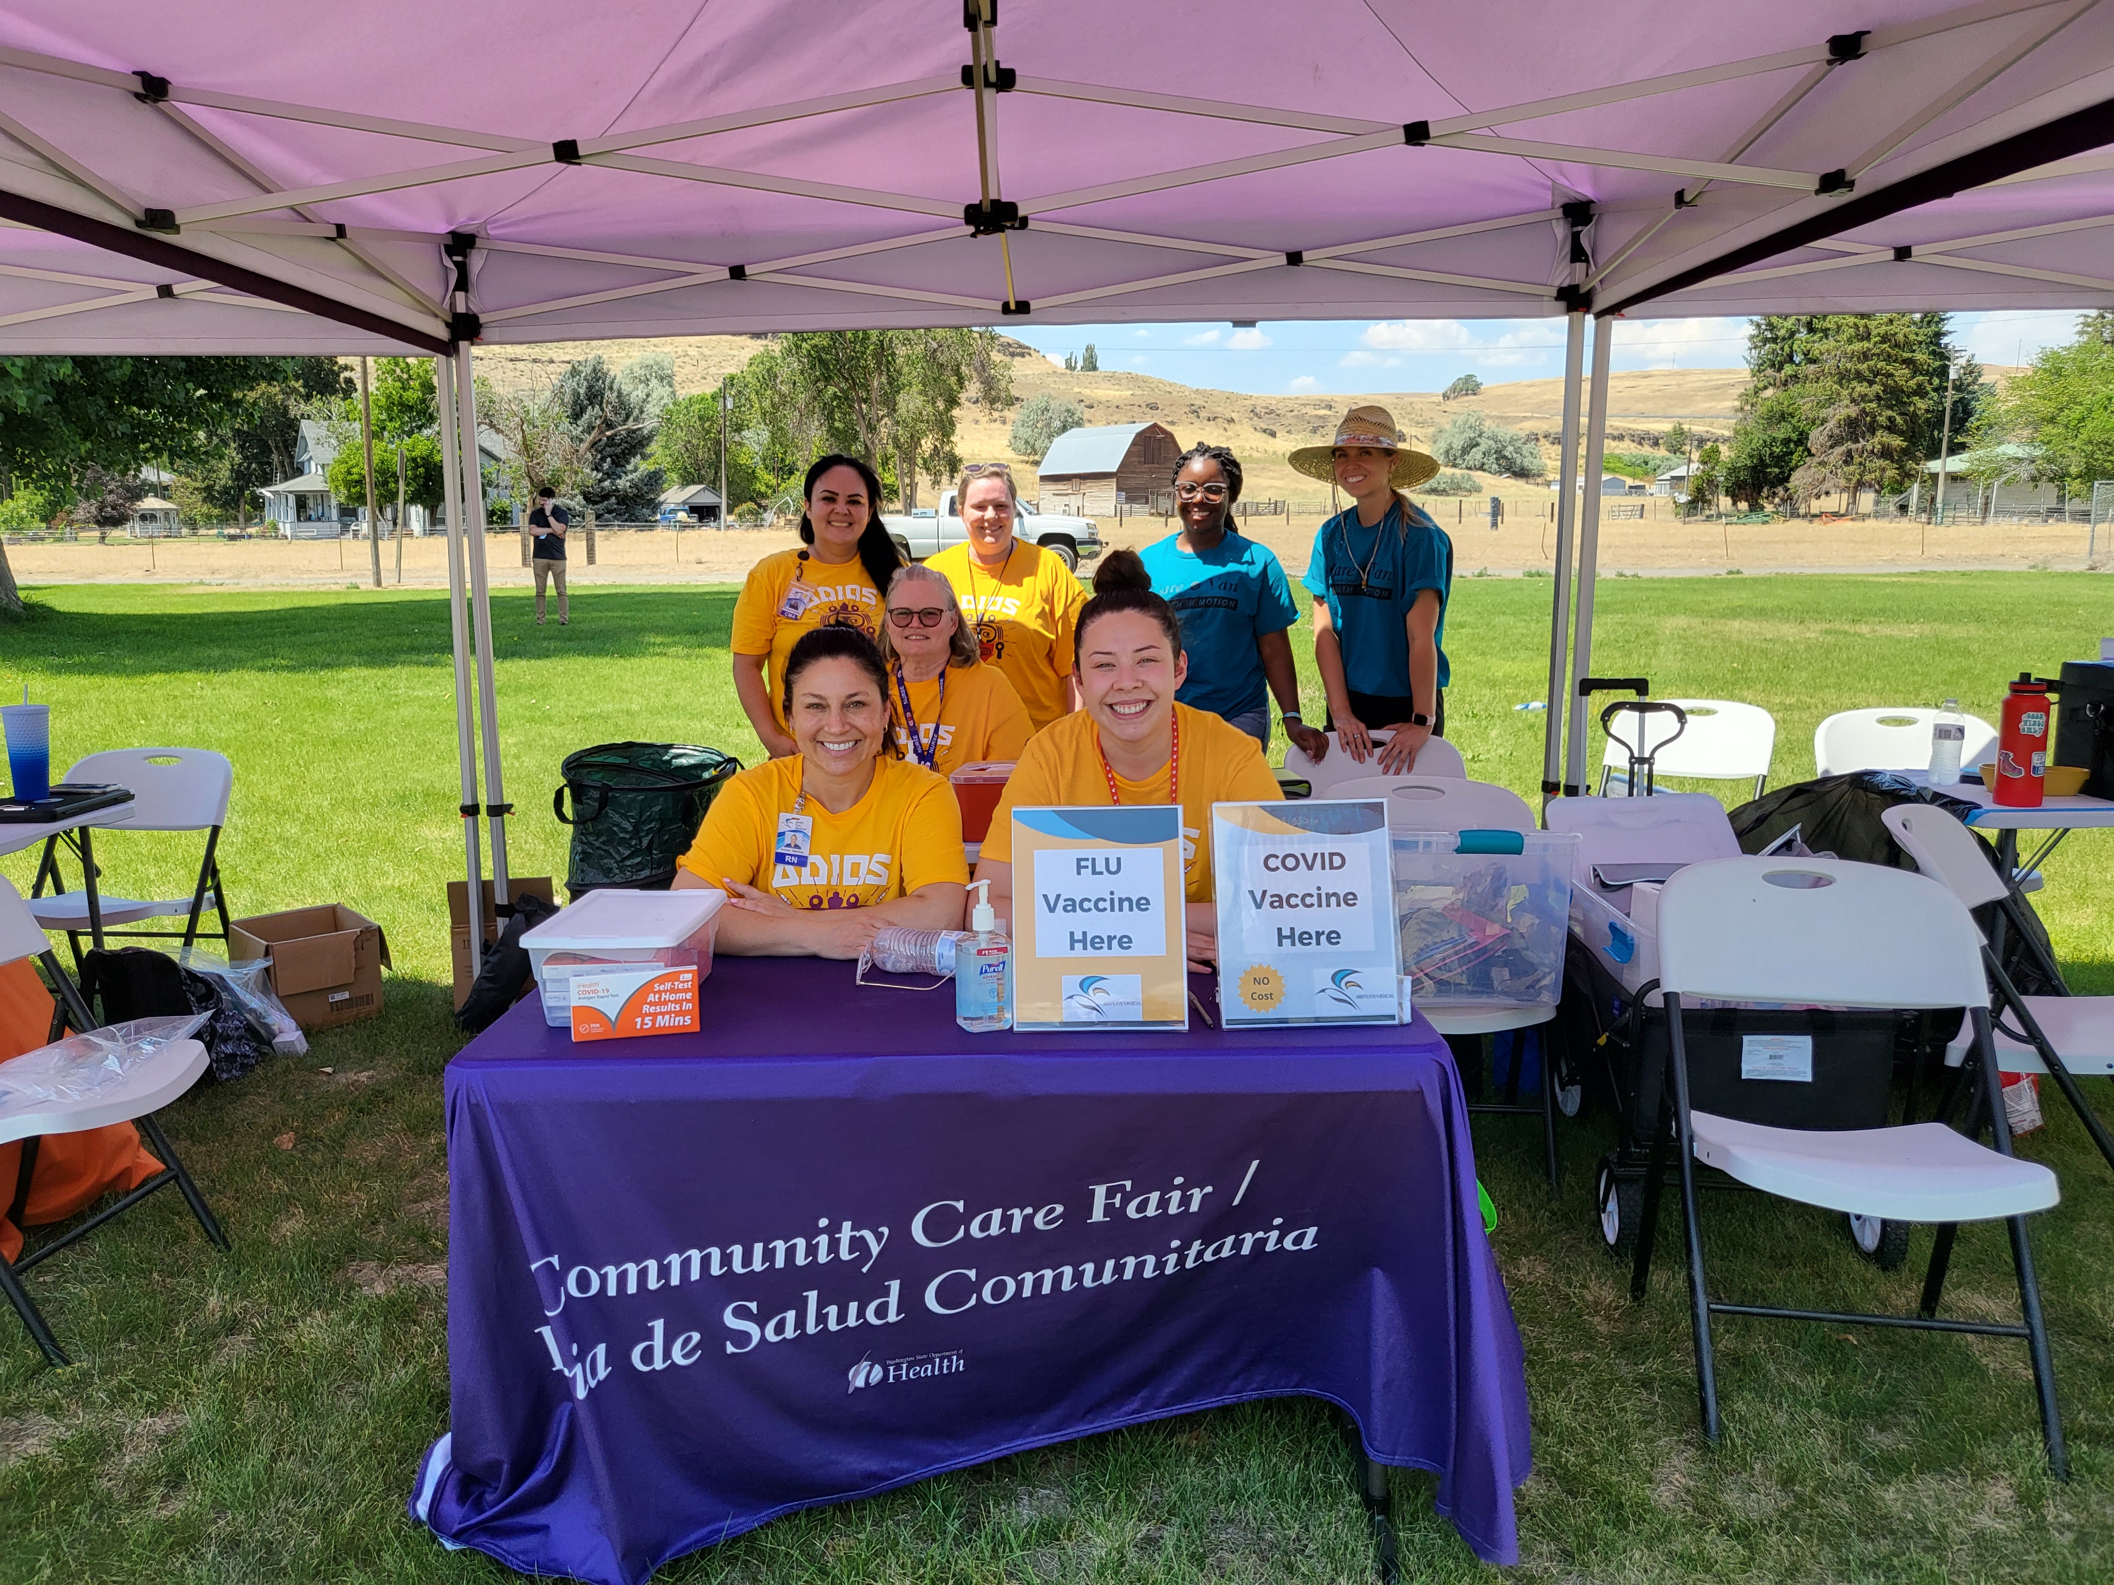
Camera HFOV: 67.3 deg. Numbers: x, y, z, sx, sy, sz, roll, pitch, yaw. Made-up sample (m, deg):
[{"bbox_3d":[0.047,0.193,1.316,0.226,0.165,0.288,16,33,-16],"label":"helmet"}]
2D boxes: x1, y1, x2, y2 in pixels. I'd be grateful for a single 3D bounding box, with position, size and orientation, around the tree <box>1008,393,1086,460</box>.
[{"bbox_3d":[-1.127,-41.595,180.540,9.200,8.200,9.000,0,10,0],"label":"tree"}]

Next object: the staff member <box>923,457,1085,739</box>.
[{"bbox_3d":[-0.135,-0.128,4.324,0.470,1.550,0.340,0,10,0],"label":"staff member"}]

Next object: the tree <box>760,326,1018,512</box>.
[{"bbox_3d":[-12.290,-27.668,112.000,17.470,16.060,14.560,0,10,0],"label":"tree"}]

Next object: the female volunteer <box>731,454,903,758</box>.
[{"bbox_3d":[-0.600,-0.088,4.097,0.480,1.550,0.350,-1,10,-8],"label":"female volunteer"}]

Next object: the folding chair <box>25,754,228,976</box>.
[{"bbox_3d":[-2.510,0.296,4.136,0.485,0.810,0.520,1,10,8],"label":"folding chair"}]

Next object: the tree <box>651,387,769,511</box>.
[{"bbox_3d":[-30.922,-30.331,141.900,10.500,11.800,10.000,0,10,0],"label":"tree"}]

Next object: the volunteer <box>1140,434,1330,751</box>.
[{"bbox_3d":[0.463,-0.157,4.455,0.500,1.600,0.340,1,10,8],"label":"volunteer"}]

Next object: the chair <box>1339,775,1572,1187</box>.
[{"bbox_3d":[0.775,0.404,3.248,0.485,0.830,0.530,1,10,5],"label":"chair"}]

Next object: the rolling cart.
[{"bbox_3d":[1.340,0.341,3.257,0.570,0.950,0.900,1,10,6],"label":"rolling cart"}]

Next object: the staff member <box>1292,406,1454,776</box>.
[{"bbox_3d":[0.830,-0.146,4.168,0.450,1.640,0.450,3,10,15],"label":"staff member"}]

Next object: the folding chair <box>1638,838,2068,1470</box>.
[{"bbox_3d":[1.220,0.542,2.454,0.485,0.830,0.530,1,10,8],"label":"folding chair"}]

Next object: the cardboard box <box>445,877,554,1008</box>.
[{"bbox_3d":[-1.550,0.421,4.519,0.285,0.360,0.260,-2,10,-11],"label":"cardboard box"}]

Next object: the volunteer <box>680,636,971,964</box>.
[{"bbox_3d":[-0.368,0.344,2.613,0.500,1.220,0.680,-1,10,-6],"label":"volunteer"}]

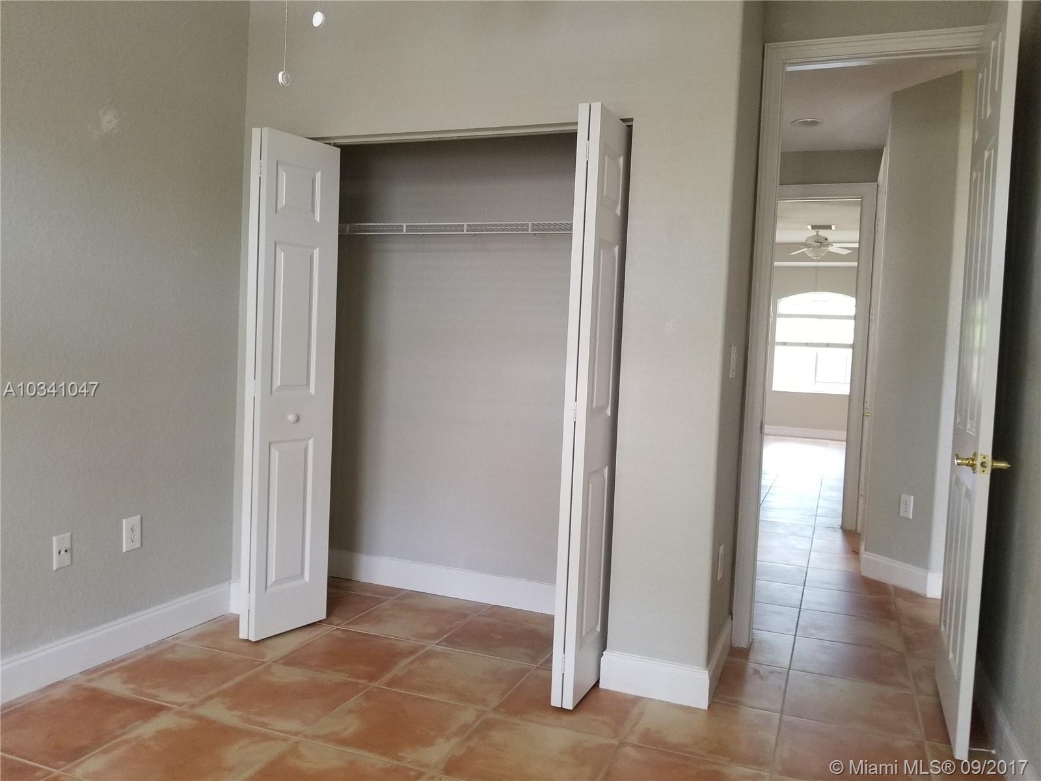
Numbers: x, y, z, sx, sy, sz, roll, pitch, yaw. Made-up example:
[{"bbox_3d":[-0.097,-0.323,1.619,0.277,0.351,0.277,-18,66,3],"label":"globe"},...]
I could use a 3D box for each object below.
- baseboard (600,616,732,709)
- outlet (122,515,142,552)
[{"bbox_3d":[0.594,1.019,3.075,0.390,0.136,0.650,3,2,22],"label":"baseboard"},{"bbox_3d":[-1.489,0.548,3.000,0.010,0.126,0.085,3,3,22],"label":"outlet"}]

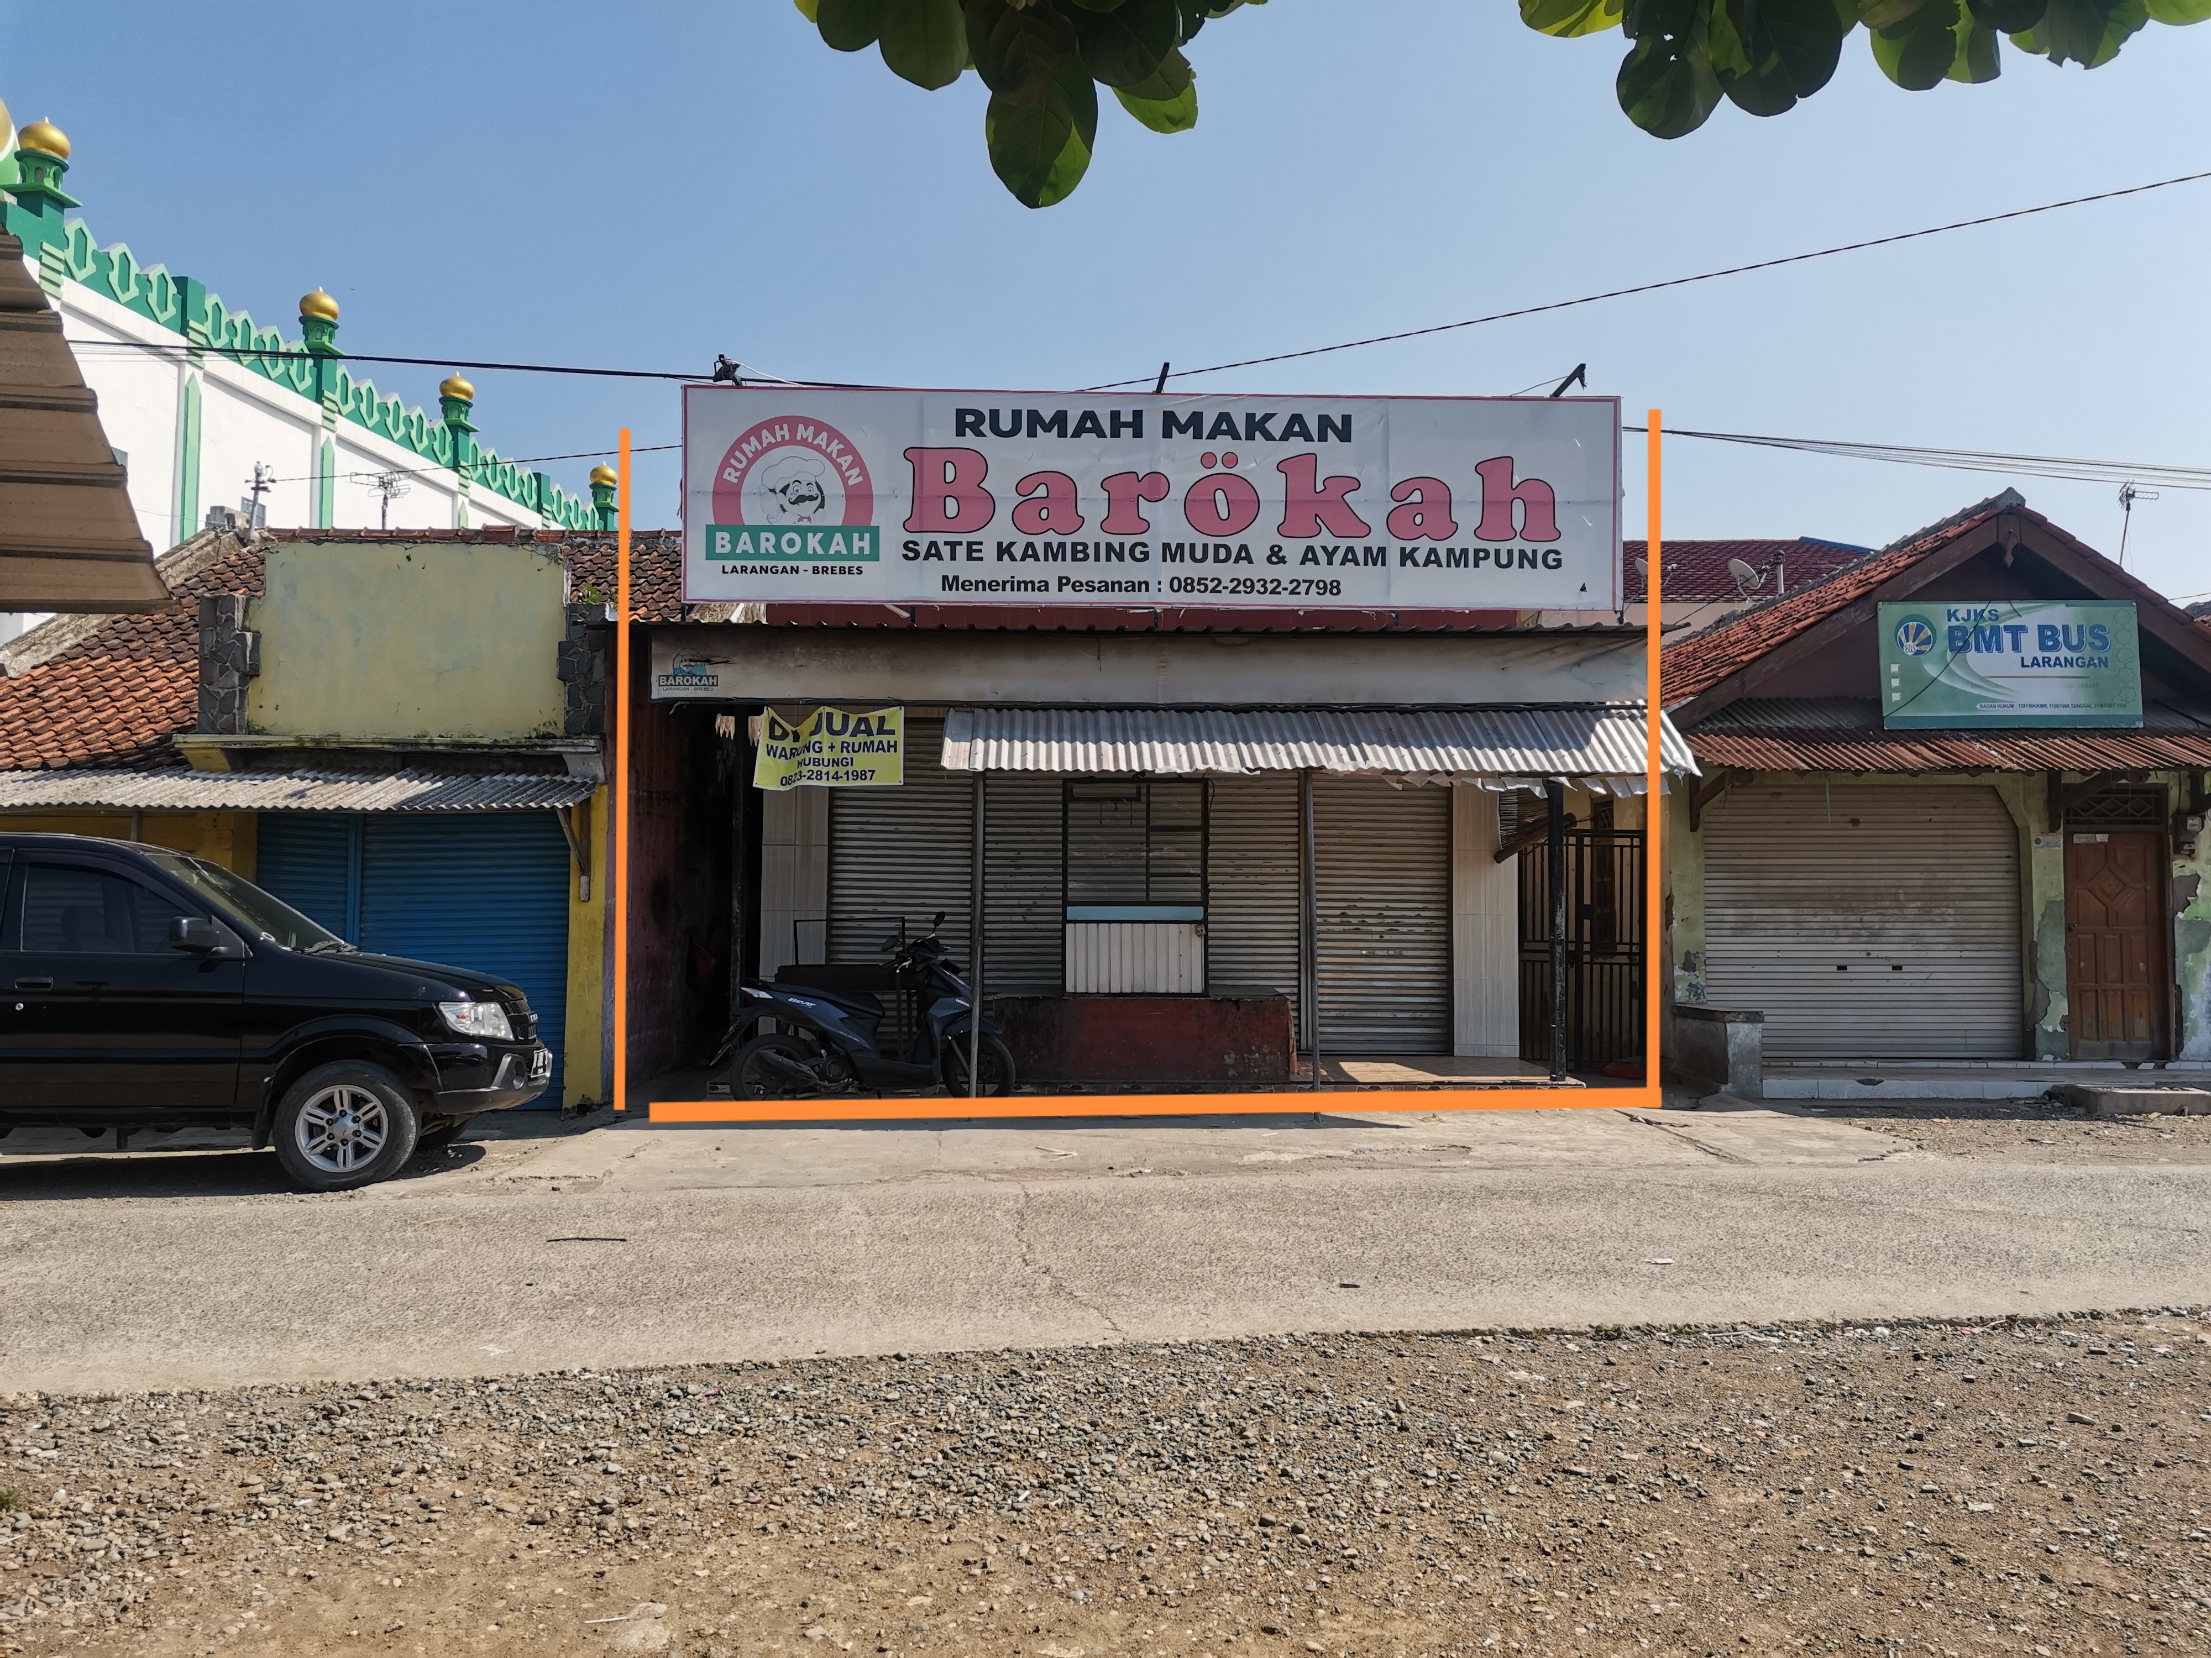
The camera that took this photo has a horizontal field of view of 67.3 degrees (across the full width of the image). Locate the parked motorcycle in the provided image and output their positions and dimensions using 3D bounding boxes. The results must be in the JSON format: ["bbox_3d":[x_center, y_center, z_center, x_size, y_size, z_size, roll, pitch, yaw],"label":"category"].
[{"bbox_3d":[-1.494,1.141,10.300,1.860,1.200,0.680,0,-3,-3],"label":"parked motorcycle"}]

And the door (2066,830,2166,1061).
[{"bbox_3d":[8.617,0.993,14.150,0.830,1.970,0.070,0,-3,0],"label":"door"}]

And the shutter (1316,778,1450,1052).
[{"bbox_3d":[2.159,0.569,12.870,1.060,2.350,0.090,0,-3,-3],"label":"shutter"}]

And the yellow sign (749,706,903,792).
[{"bbox_3d":[-1.814,-0.539,10.900,1.000,0.510,0.060,0,-3,-3],"label":"yellow sign"}]

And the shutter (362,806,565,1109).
[{"bbox_3d":[-4.519,0.850,11.680,1.470,2.200,0.090,0,-3,-1],"label":"shutter"}]

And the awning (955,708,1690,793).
[{"bbox_3d":[1.320,-0.532,10.380,4.620,0.520,0.800,0,-3,-3],"label":"awning"}]

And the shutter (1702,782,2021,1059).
[{"bbox_3d":[6.477,0.790,14.200,2.730,2.360,0.100,0,-3,0],"label":"shutter"}]

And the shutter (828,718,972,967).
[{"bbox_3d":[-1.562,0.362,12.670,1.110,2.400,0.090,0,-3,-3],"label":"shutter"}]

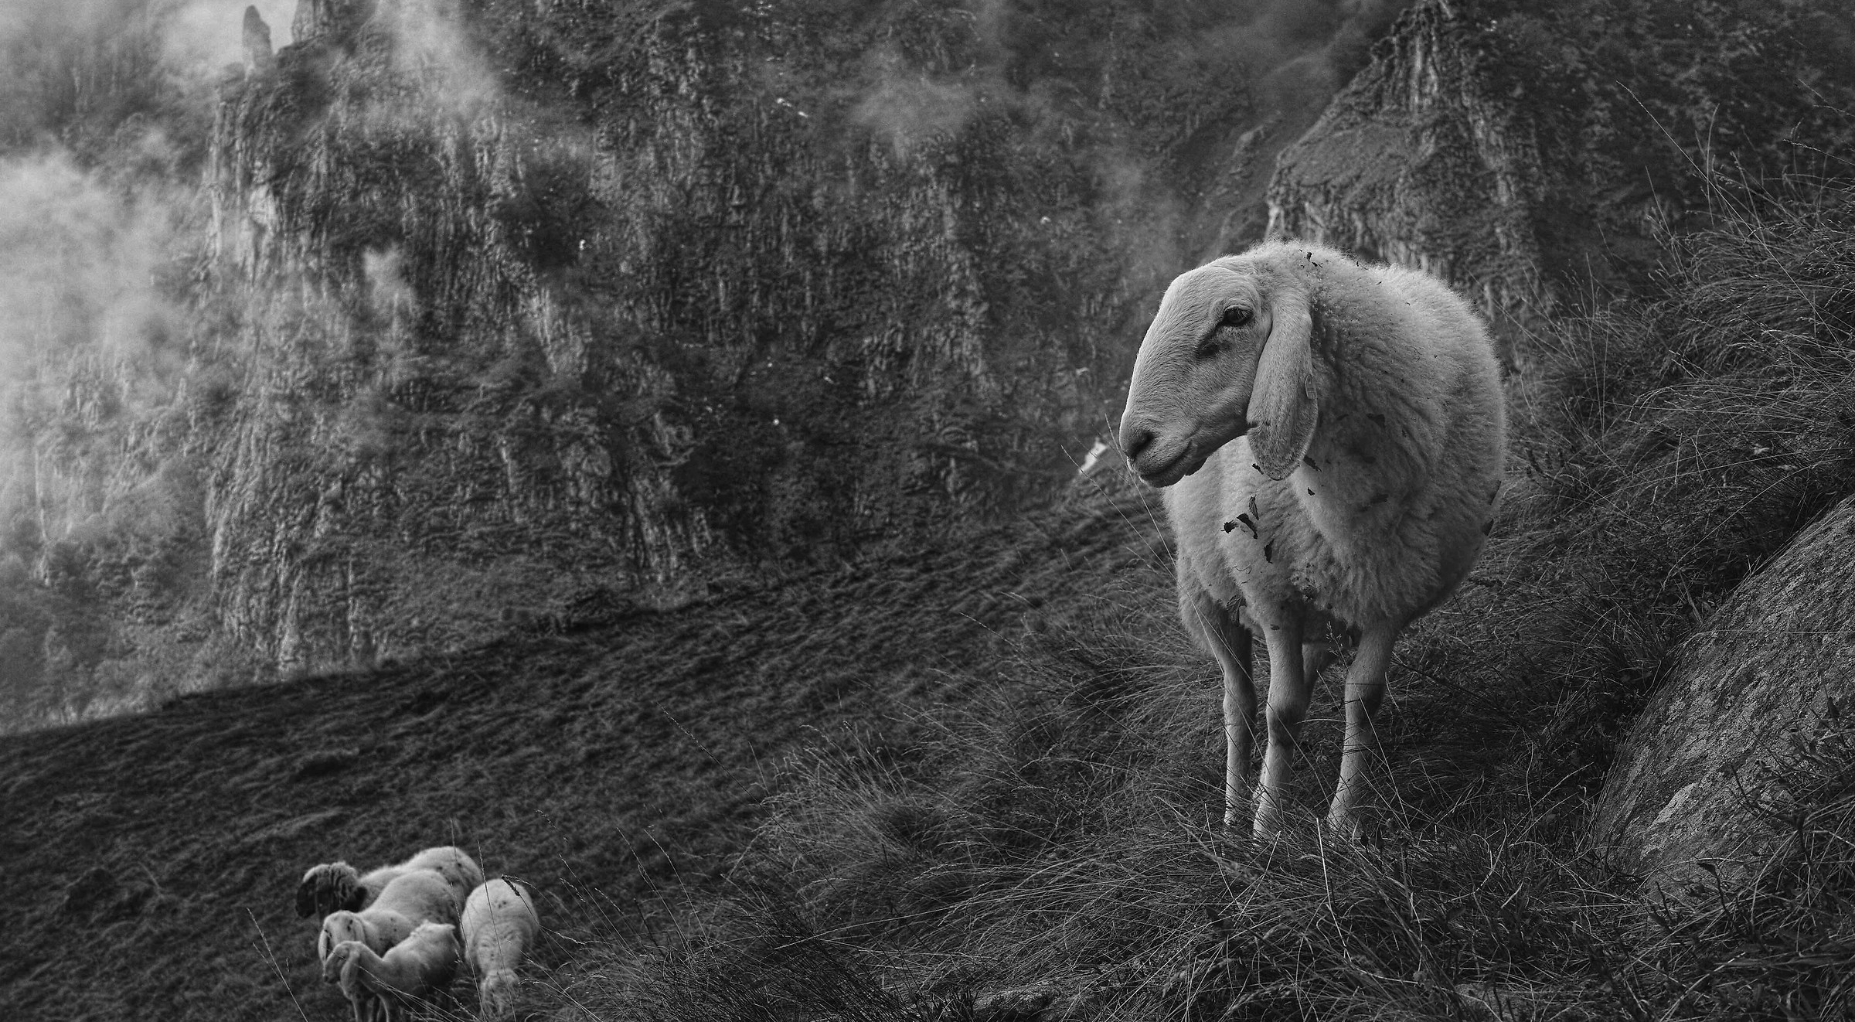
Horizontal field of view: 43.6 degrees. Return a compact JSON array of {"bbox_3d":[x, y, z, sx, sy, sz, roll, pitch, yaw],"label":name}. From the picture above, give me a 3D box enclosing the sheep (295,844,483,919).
[{"bbox_3d":[-2.956,2.329,12.800,0.410,0.770,1.120,2,4,30],"label":"sheep"}]

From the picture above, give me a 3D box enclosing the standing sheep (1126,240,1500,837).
[{"bbox_3d":[0.600,0.038,3.550,0.520,0.840,1.100,1,4,12],"label":"standing sheep"}]

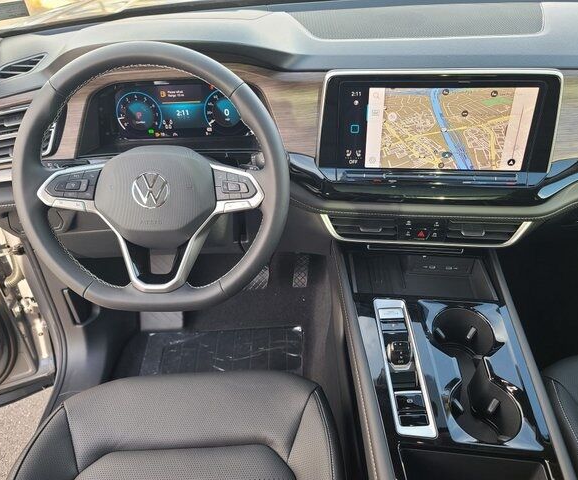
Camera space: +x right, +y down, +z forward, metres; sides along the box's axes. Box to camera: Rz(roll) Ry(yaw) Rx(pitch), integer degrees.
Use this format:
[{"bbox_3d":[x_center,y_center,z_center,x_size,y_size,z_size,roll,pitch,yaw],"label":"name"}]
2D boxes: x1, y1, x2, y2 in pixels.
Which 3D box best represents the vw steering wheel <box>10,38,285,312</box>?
[{"bbox_3d":[-0.184,-0.079,0.638,0.370,0.360,0.085,0,12,0],"label":"vw steering wheel"}]

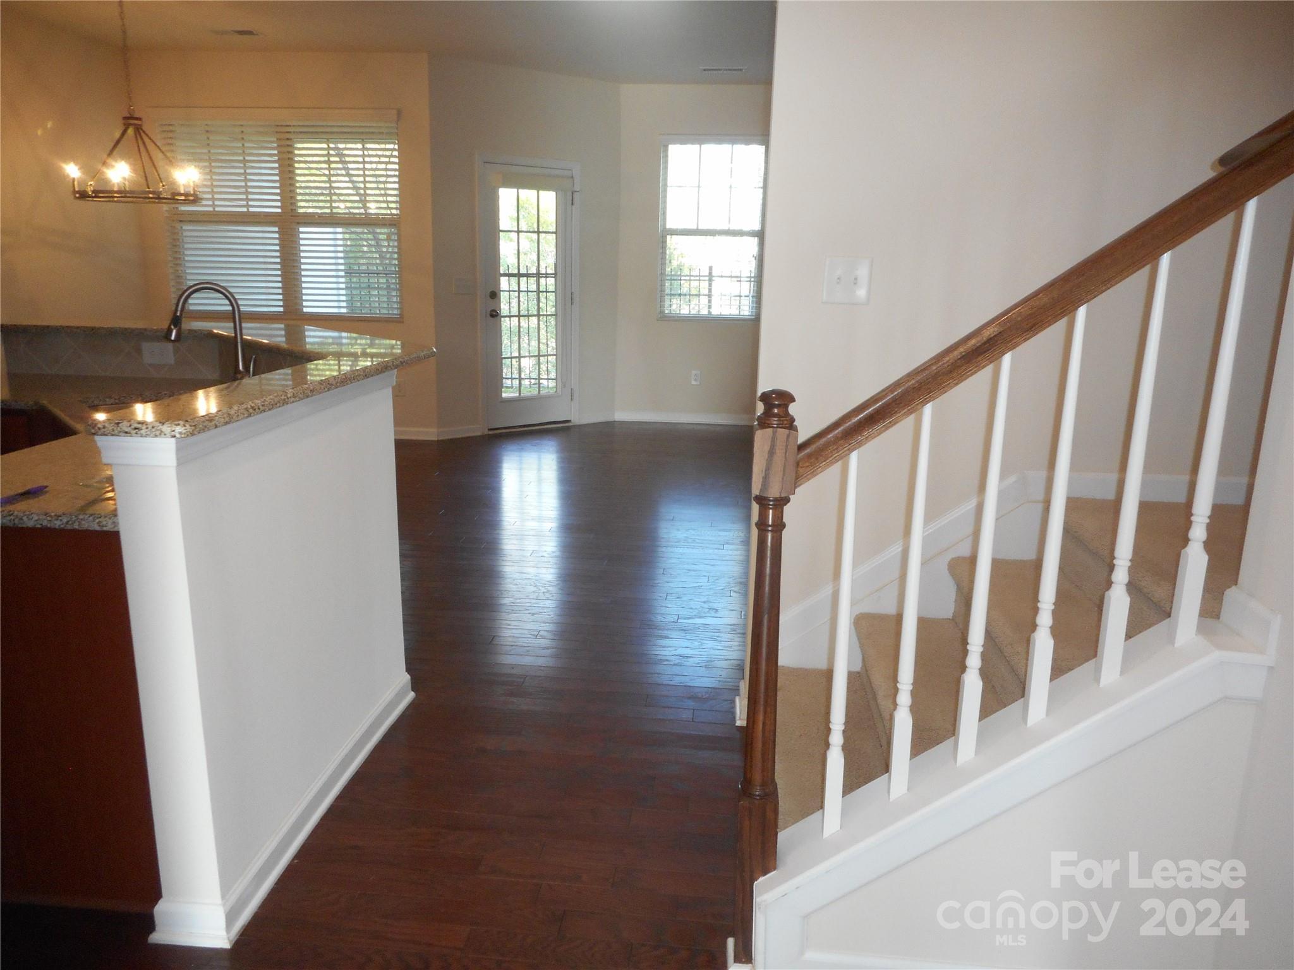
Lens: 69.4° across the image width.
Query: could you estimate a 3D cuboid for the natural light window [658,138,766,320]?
[{"bbox_3d":[0.536,-2.103,7.734,0.880,1.460,0.100,2,14,4],"label":"natural light window"}]

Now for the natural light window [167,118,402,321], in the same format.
[{"bbox_3d":[-2.664,-1.958,6.870,1.820,1.450,0.100,2,14,4],"label":"natural light window"}]

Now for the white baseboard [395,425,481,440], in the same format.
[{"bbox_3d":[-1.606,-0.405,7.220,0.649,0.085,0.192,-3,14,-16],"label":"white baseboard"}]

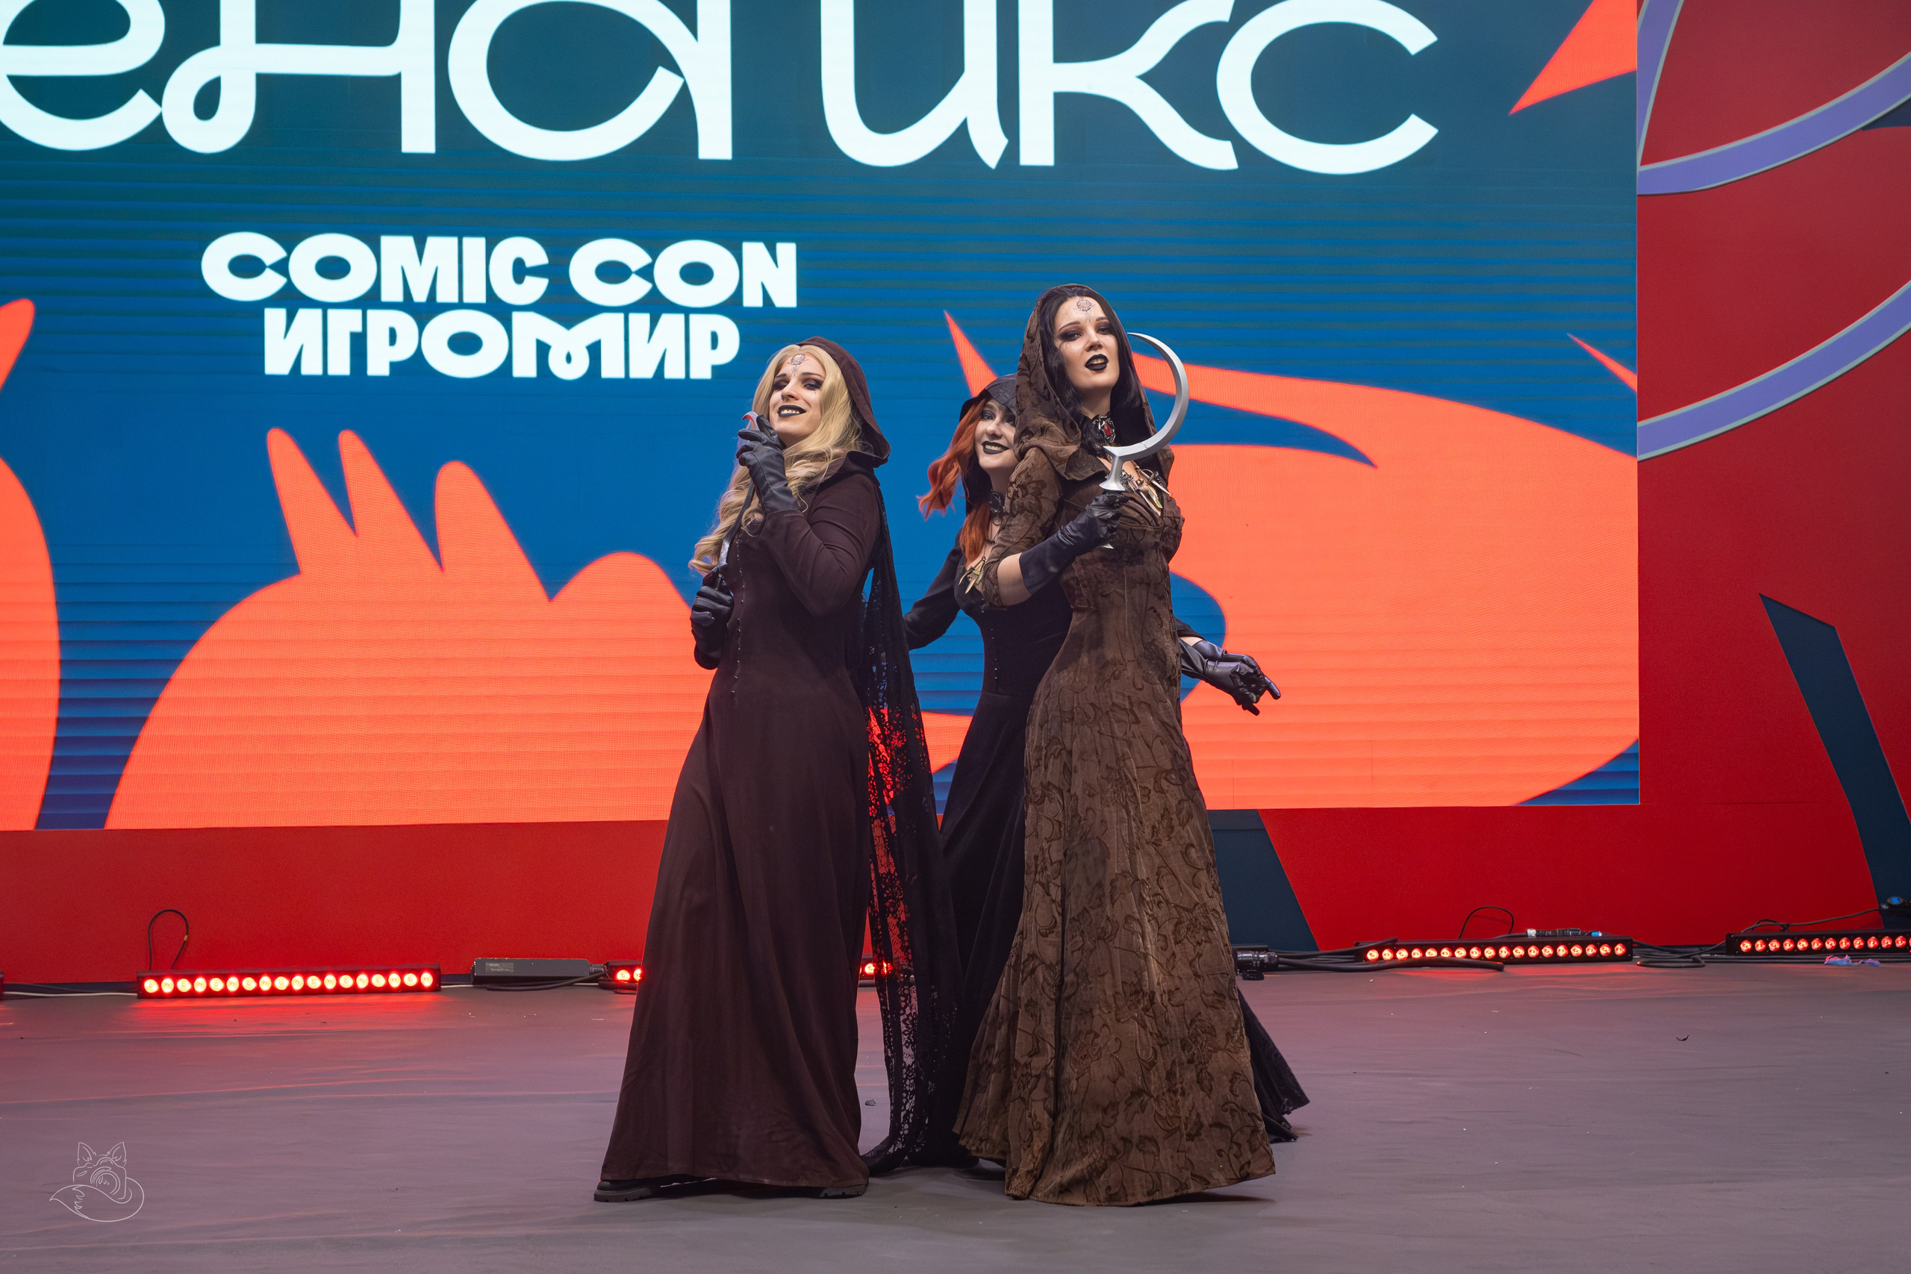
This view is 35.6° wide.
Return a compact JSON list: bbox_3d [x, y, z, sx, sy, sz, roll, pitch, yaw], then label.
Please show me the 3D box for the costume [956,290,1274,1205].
[{"bbox_3d":[0.332,0.208,6.150,0.660,1.840,0.620,0,0,38],"label":"costume"}]

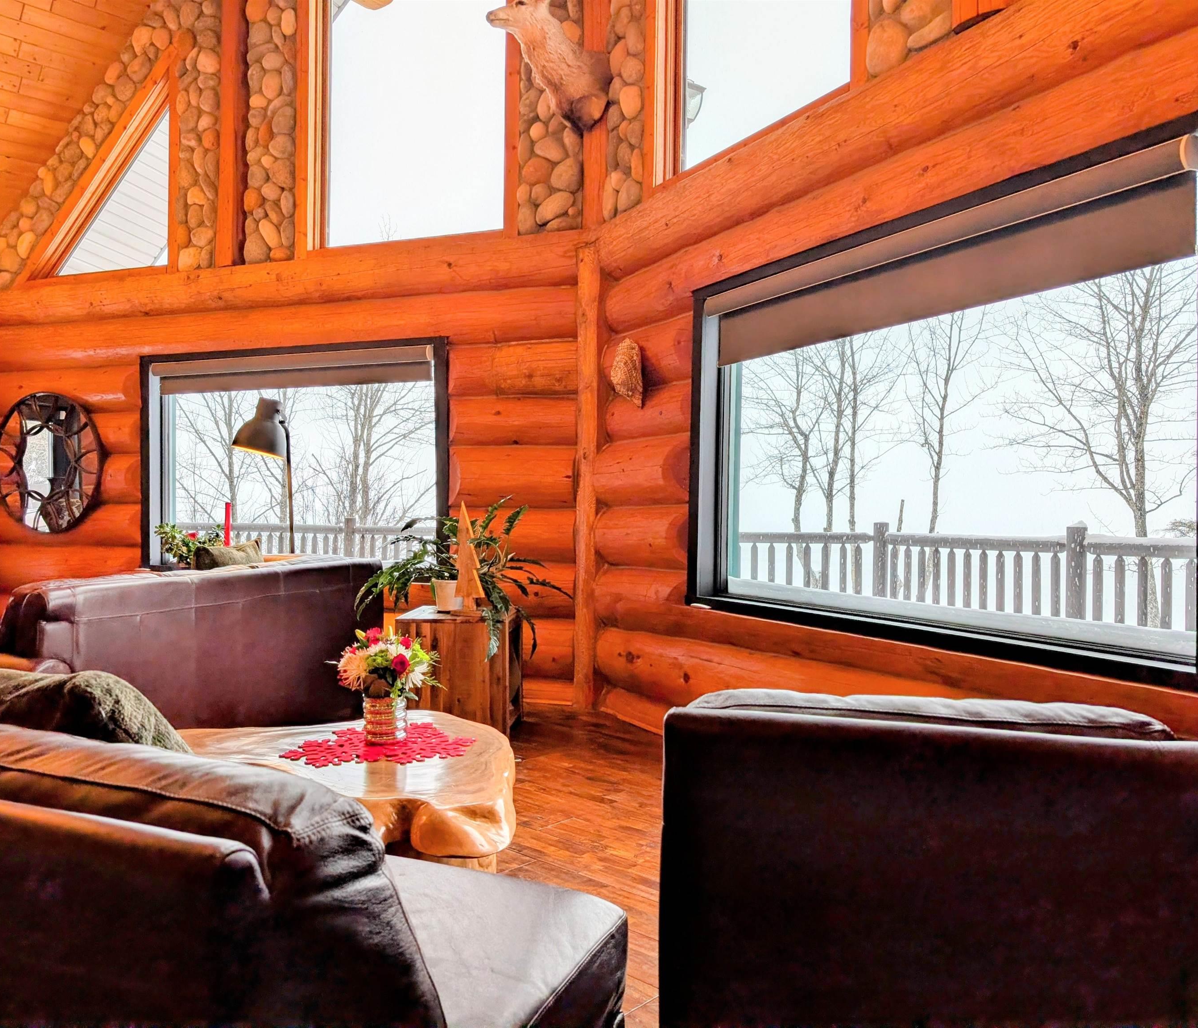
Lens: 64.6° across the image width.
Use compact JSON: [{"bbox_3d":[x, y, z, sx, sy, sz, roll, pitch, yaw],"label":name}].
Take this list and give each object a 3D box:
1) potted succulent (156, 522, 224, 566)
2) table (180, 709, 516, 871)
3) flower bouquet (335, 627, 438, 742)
[{"bbox_3d":[-2.803,0.215,6.463,0.444,0.320,0.367,1,0,18],"label":"potted succulent"},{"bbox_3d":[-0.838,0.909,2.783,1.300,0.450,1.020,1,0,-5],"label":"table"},{"bbox_3d":[-0.650,0.519,2.894,0.300,0.325,0.275,1,0,0],"label":"flower bouquet"}]

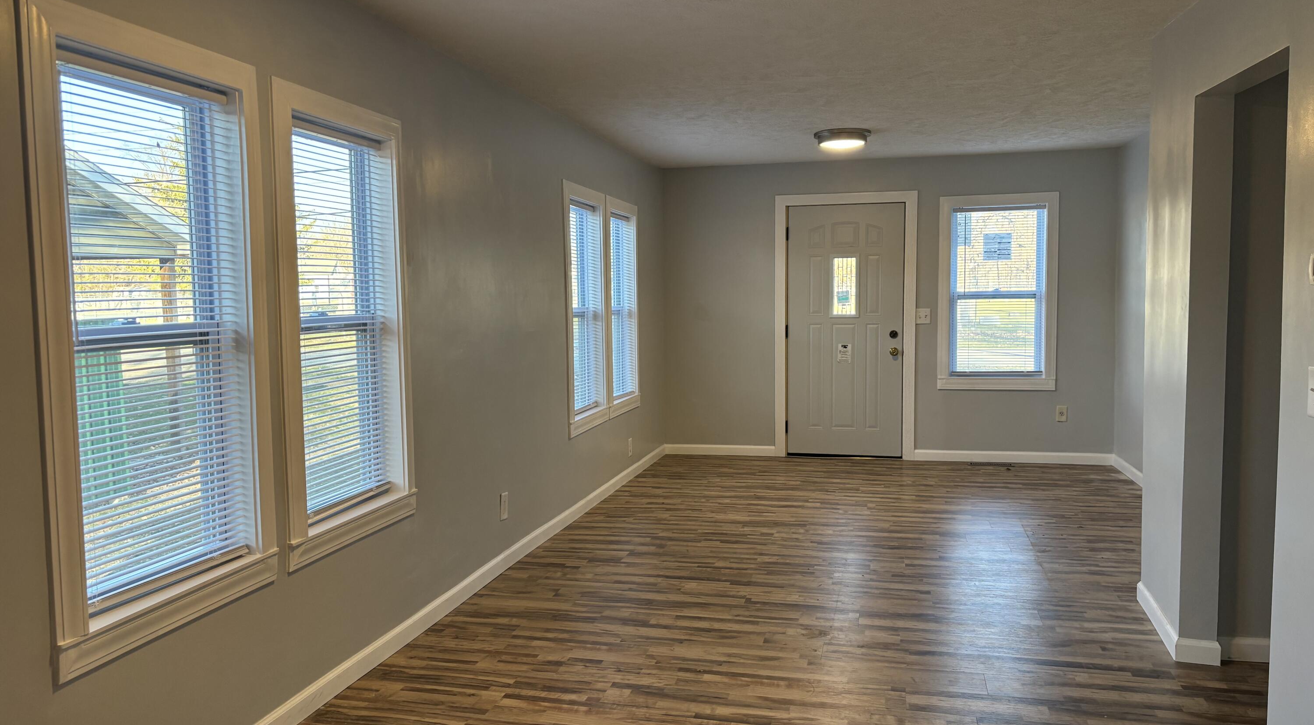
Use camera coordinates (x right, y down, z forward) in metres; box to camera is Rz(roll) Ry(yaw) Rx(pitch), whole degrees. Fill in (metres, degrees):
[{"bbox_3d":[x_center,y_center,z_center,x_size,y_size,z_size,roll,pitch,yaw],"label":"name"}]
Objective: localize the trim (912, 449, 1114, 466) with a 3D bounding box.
[{"bbox_3d":[2.777,0.746,7.702,1.473,0.083,0.018,0,4,13],"label":"trim"}]

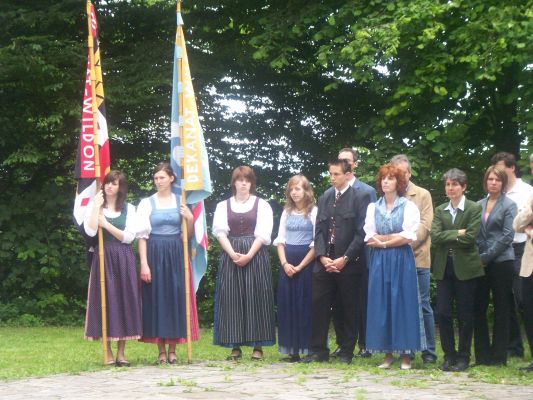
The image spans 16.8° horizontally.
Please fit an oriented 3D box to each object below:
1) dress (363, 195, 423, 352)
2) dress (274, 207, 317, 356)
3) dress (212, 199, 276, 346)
[{"bbox_3d":[1.090,0.643,15.350,0.500,1.346,0.440,0,0,20],"label":"dress"},{"bbox_3d":[0.265,0.704,15.650,0.420,1.294,0.360,0,1,13],"label":"dress"},{"bbox_3d":[-0.197,0.627,15.800,0.540,1.350,0.420,0,1,0],"label":"dress"}]

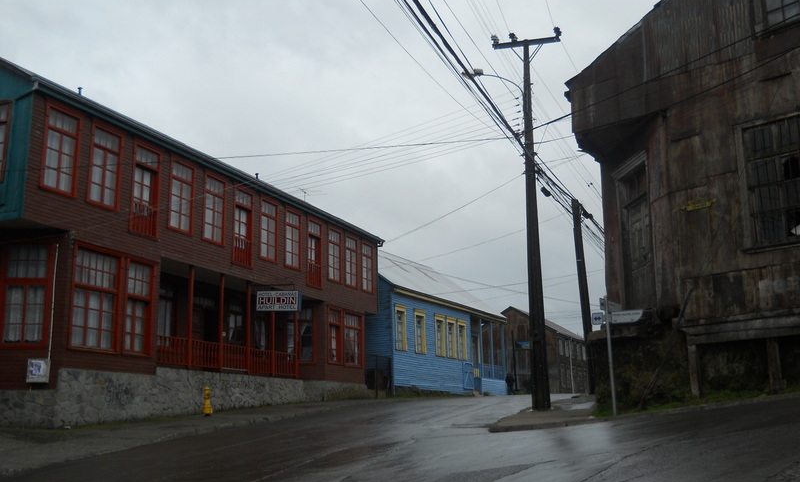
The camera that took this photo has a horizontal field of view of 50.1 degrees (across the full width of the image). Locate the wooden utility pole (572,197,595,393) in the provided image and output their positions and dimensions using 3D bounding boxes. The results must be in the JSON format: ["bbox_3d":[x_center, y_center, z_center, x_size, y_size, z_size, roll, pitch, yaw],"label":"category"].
[{"bbox_3d":[7.057,2.064,32.831,0.340,7.587,0.340,-5,-13,15],"label":"wooden utility pole"}]

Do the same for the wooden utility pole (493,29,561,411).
[{"bbox_3d":[3.642,-0.795,23.240,1.950,10.577,0.440,-4,-13,16],"label":"wooden utility pole"}]

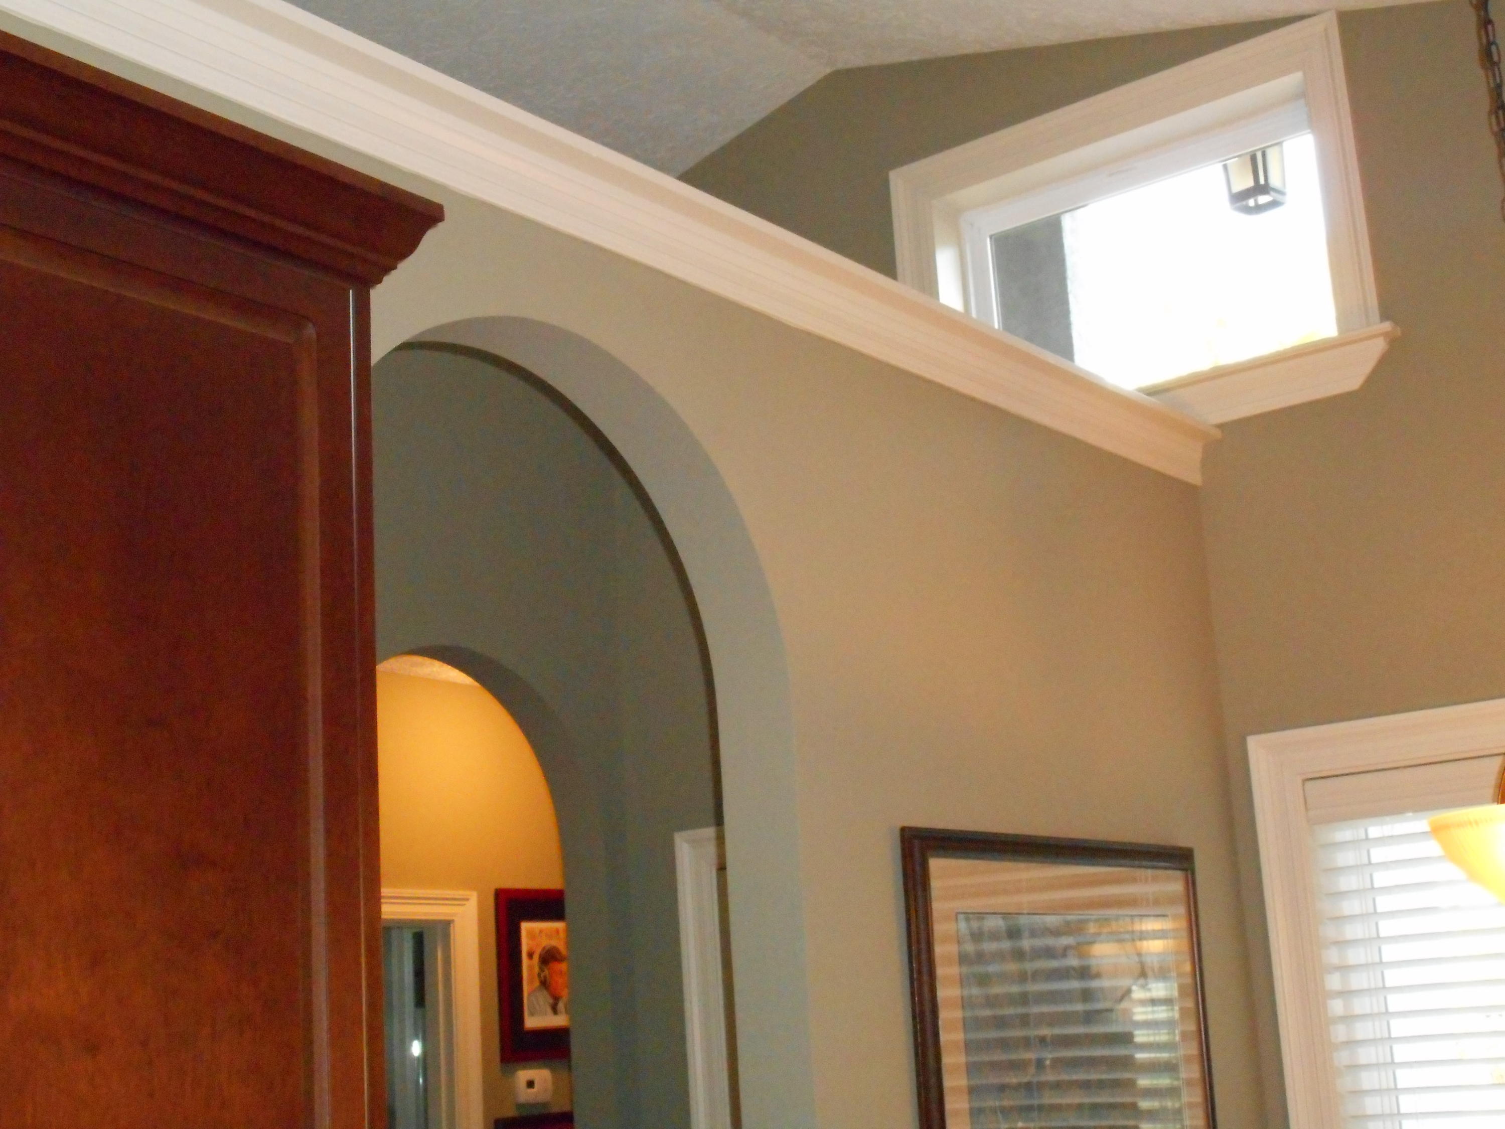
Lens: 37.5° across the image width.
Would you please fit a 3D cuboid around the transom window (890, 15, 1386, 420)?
[{"bbox_3d":[0.722,-0.554,4.226,0.974,0.690,0.135,-14,-17,36],"label":"transom window"}]

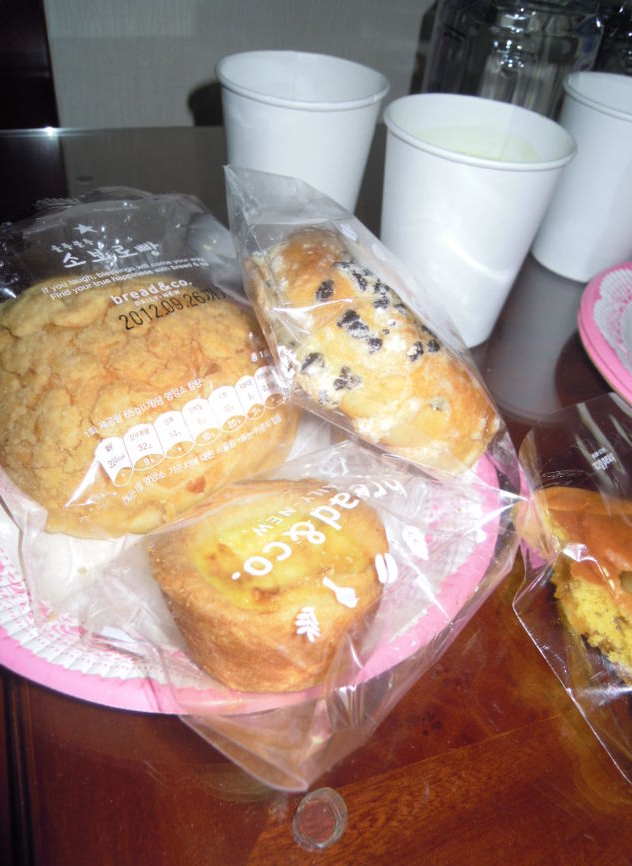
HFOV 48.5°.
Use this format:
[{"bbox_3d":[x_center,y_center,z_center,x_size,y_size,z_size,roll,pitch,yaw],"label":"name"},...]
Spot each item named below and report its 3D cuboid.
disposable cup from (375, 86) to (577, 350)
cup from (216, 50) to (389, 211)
[{"bbox_3d":[0.060,-0.088,0.300,0.076,0.086,0.076,8,41,0],"label":"disposable cup"},{"bbox_3d":[-0.010,-0.121,0.327,0.076,0.086,0.076,5,41,-4],"label":"cup"}]

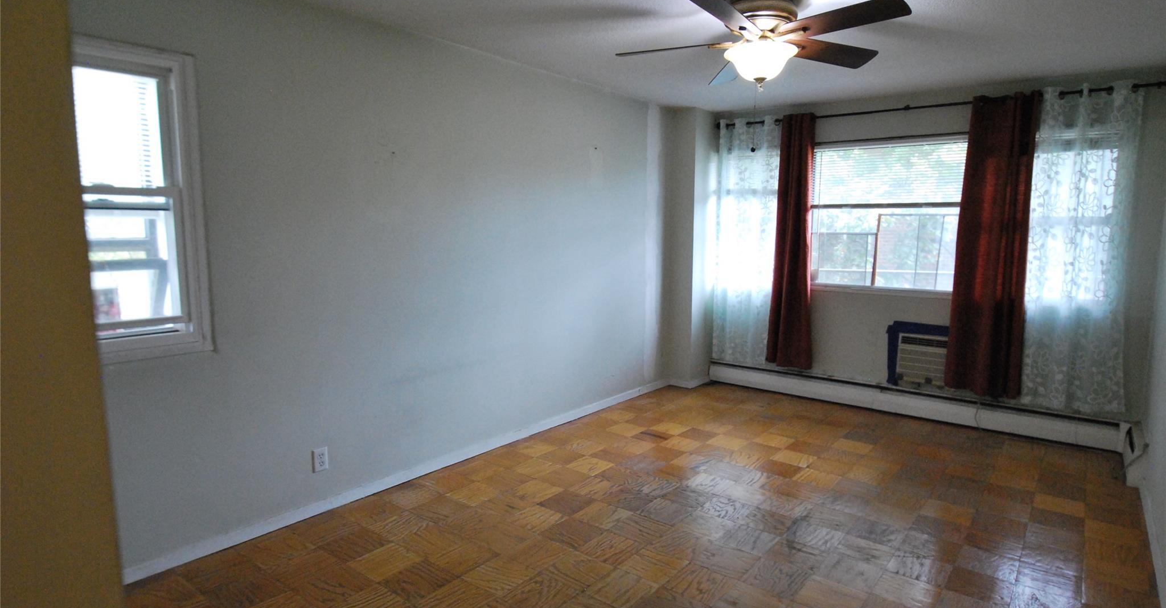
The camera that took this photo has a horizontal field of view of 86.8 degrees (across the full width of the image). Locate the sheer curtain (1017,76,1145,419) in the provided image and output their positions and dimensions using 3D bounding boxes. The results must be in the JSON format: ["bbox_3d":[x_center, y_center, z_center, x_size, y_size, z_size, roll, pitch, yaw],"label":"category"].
[{"bbox_3d":[3.203,-0.322,3.972,0.540,2.105,0.090,6,9,38],"label":"sheer curtain"}]

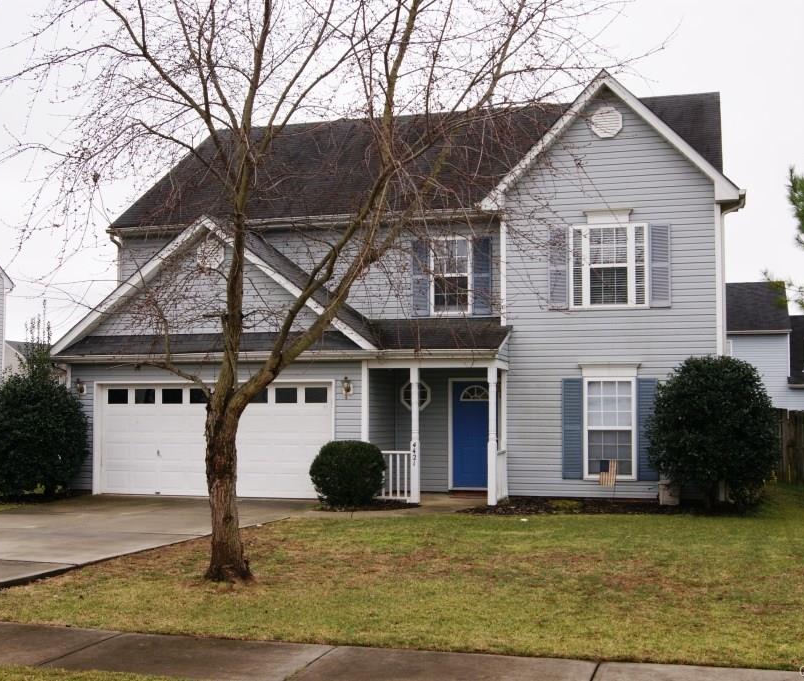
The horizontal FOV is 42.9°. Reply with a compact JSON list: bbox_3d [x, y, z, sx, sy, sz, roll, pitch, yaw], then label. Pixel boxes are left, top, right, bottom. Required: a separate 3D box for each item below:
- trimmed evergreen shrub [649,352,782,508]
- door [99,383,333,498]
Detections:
[{"bbox_3d":[5.232,1.534,17.220,2.108,2.559,2.045,-1,-4,15],"label":"trimmed evergreen shrub"},{"bbox_3d":[-3.584,1.898,19.467,4.735,2.150,0.060,-1,-4,15],"label":"door"}]

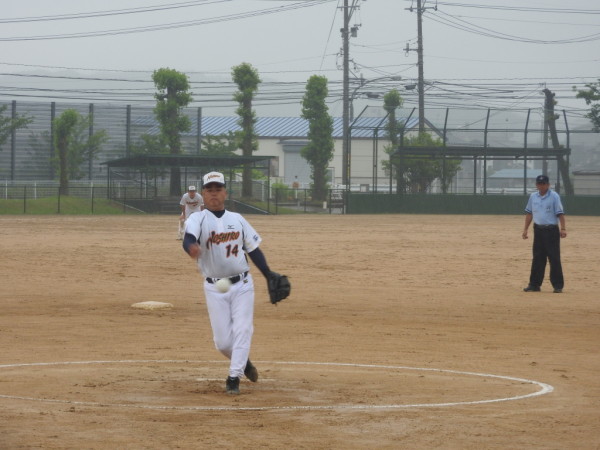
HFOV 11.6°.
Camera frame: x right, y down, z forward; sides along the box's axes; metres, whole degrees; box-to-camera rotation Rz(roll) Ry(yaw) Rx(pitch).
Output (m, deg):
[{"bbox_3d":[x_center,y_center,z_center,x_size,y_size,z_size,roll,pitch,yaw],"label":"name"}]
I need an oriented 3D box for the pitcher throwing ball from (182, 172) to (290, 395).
[{"bbox_3d":[-0.476,0.431,22.100,0.800,1.660,0.920,1,1,3],"label":"pitcher throwing ball"}]

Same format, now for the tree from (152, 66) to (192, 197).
[{"bbox_3d":[-6.404,-4.696,148.000,2.000,6.550,2.000,1,1,0],"label":"tree"}]

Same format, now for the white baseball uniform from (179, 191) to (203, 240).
[{"bbox_3d":[-2.474,-0.217,67.200,0.620,1.050,0.580,1,1,-2],"label":"white baseball uniform"}]

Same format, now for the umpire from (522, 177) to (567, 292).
[{"bbox_3d":[3.444,0.120,41.500,0.580,1.660,0.380,1,1,16],"label":"umpire"}]

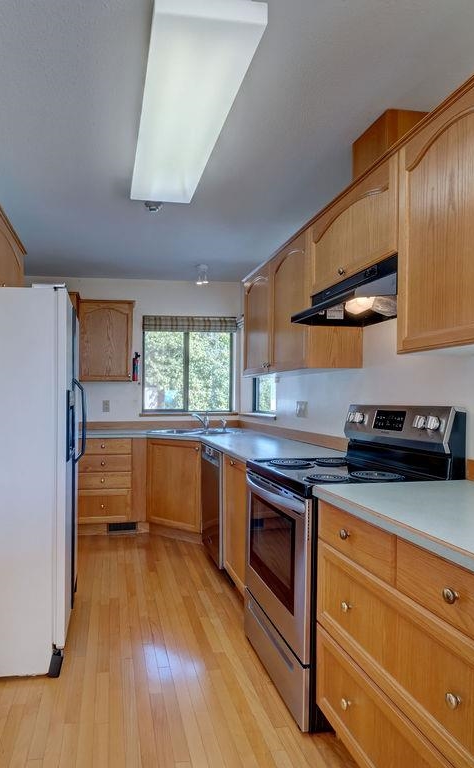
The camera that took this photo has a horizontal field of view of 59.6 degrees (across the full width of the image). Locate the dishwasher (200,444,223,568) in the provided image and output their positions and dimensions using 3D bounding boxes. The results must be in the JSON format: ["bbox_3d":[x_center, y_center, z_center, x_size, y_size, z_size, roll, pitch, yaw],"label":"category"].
[{"bbox_3d":[0.088,0.892,3.228,0.628,0.819,0.628,0,-2,-16],"label":"dishwasher"}]

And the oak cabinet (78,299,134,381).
[{"bbox_3d":[-1.303,-0.415,4.157,0.525,0.783,0.330,0,-2,-12],"label":"oak cabinet"}]

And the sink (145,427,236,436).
[{"bbox_3d":[-0.418,0.567,4.050,0.824,0.185,0.515,-1,-2,31],"label":"sink"}]

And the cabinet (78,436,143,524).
[{"bbox_3d":[-1.277,0.902,4.093,0.556,0.793,0.618,0,-2,-12],"label":"cabinet"}]

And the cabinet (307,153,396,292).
[{"bbox_3d":[0.683,-0.681,1.981,0.371,0.402,0.731,0,-2,-16],"label":"cabinet"}]

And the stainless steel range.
[{"bbox_3d":[0.463,0.743,2.000,0.711,1.226,0.731,0,-2,-16],"label":"stainless steel range"}]

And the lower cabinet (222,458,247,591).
[{"bbox_3d":[0.289,0.872,2.675,0.659,0.803,0.546,0,-2,-16],"label":"lower cabinet"}]

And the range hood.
[{"bbox_3d":[0.621,-0.413,1.970,0.494,0.154,0.762,0,-2,-16],"label":"range hood"}]

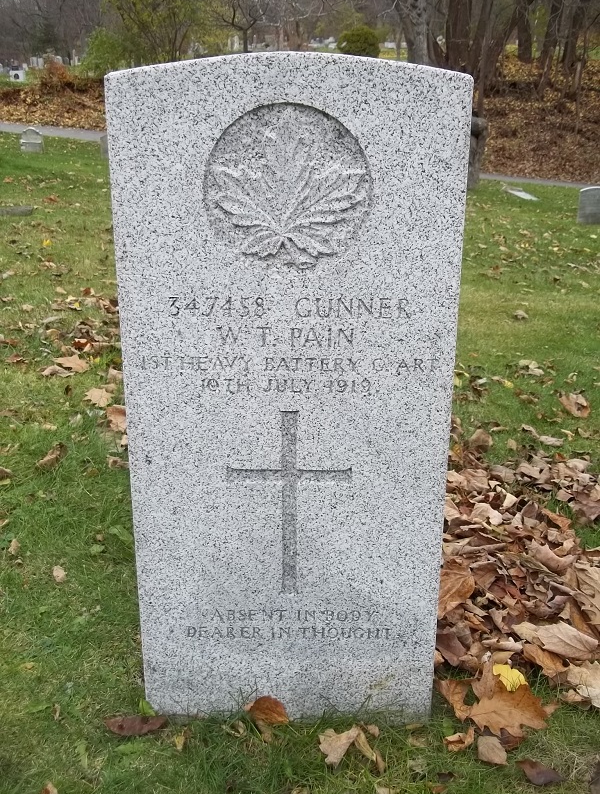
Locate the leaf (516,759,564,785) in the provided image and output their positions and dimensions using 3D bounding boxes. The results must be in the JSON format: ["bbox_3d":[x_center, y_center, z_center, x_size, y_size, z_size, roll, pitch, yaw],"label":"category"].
[{"bbox_3d":[0.294,0.459,0.904,0.057,0.014,0.032,3,17,8],"label":"leaf"}]

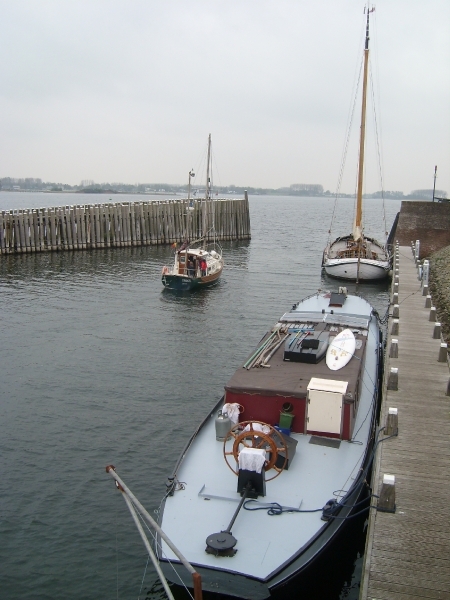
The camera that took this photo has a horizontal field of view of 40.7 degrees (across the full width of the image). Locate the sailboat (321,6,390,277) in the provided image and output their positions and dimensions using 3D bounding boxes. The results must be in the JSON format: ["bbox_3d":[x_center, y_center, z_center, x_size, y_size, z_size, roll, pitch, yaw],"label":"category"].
[{"bbox_3d":[10.951,-12.534,47.899,5.100,20.400,14.200,3,11,12],"label":"sailboat"}]

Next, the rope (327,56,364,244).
[{"bbox_3d":[9.881,-12.114,49.948,2.410,15.120,0.600,3,11,12],"label":"rope"}]

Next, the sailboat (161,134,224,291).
[{"bbox_3d":[-1.552,-5.760,39.052,2.600,9.700,7.300,6,11,25],"label":"sailboat"}]

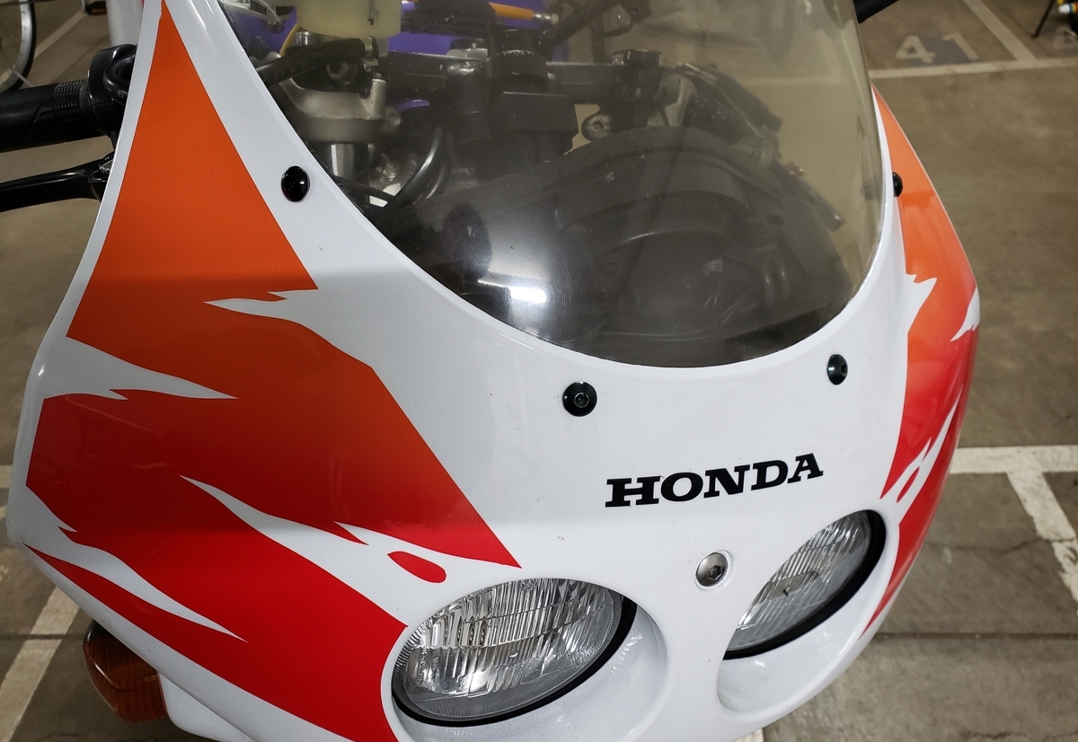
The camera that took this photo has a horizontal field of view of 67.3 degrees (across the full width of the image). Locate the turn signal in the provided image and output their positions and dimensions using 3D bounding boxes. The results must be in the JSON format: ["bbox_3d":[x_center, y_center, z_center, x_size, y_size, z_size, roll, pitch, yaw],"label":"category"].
[{"bbox_3d":[-0.217,0.147,0.425,0.048,0.052,0.065,-4,41,-24],"label":"turn signal"}]

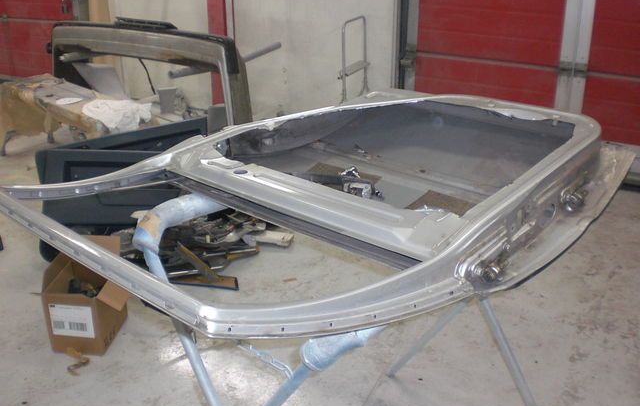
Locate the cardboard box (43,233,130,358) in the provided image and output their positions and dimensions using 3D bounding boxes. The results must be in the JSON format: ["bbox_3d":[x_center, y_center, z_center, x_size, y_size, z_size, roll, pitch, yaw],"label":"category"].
[{"bbox_3d":[-0.866,0.358,2.534,0.241,0.329,0.267,1,23,4],"label":"cardboard box"}]

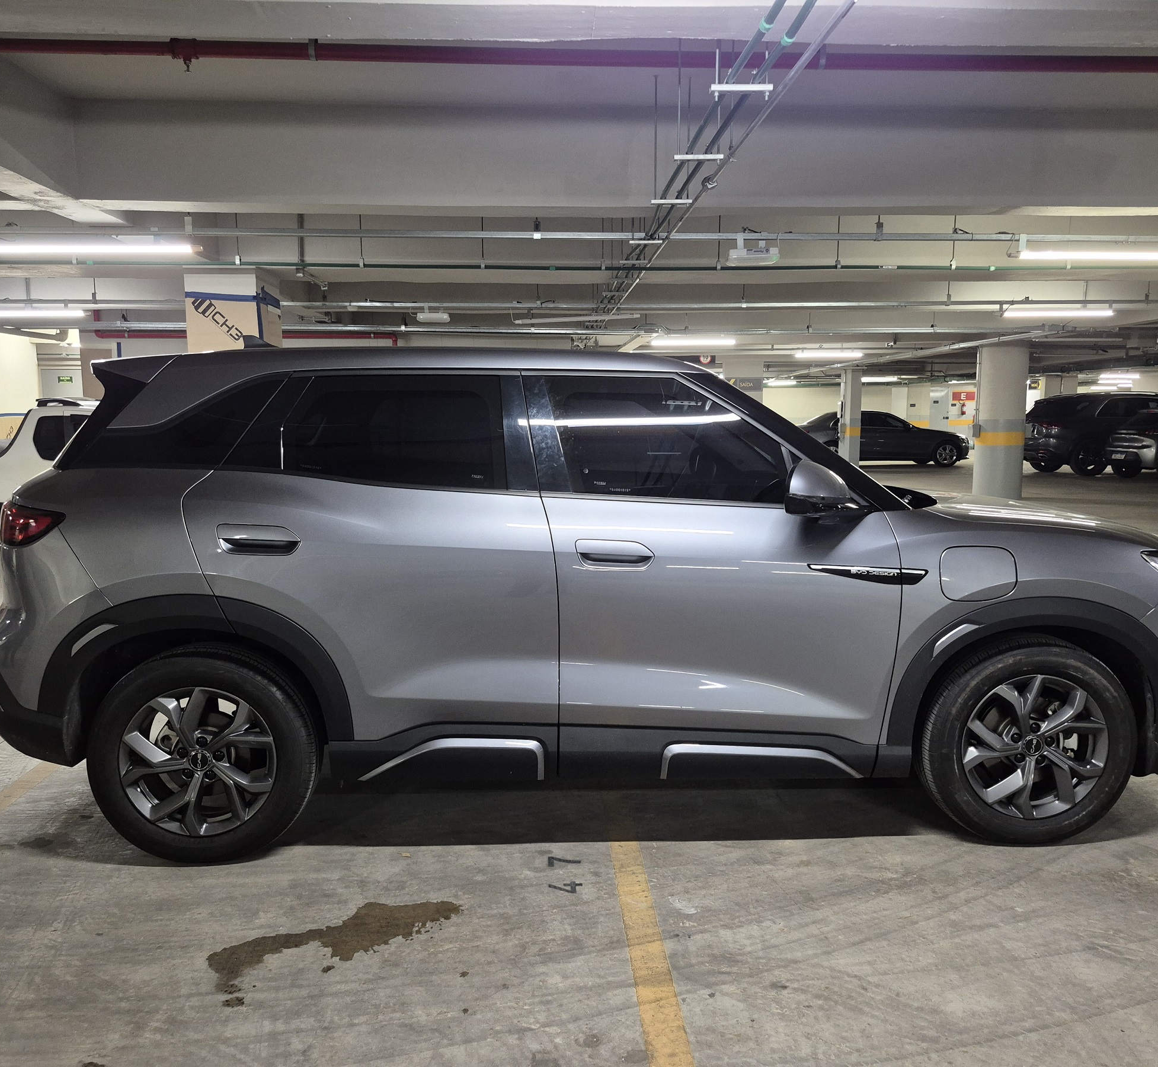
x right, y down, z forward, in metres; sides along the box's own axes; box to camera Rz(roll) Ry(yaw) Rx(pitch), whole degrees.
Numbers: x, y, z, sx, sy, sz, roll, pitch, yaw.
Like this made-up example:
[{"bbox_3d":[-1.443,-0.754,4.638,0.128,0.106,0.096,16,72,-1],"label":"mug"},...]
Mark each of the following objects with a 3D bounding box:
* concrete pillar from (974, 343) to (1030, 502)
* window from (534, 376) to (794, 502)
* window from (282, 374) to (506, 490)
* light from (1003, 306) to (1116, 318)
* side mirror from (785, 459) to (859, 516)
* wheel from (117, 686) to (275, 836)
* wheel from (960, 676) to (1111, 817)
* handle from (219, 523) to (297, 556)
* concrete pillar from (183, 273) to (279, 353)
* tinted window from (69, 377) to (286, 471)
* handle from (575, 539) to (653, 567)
[{"bbox_3d":[6.729,-1.748,15.011,0.700,2.420,0.700,-1,7,-4],"label":"concrete pillar"},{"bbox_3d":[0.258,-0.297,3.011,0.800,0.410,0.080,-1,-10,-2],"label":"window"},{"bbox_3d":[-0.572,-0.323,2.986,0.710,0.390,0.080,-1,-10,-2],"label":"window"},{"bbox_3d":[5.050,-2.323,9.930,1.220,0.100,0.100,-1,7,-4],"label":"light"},{"bbox_3d":[0.740,-0.136,2.849,0.220,0.175,0.230,-1,7,-2],"label":"side mirror"},{"bbox_3d":[-1.173,0.693,2.986,0.475,0.475,0.190,0,7,-2],"label":"wheel"},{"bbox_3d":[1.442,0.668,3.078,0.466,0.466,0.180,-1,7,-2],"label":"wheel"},{"bbox_3d":[-0.954,0.016,2.844,0.243,0.096,0.050,0,7,-2],"label":"handle"},{"bbox_3d":[-2.652,-0.745,7.420,0.510,2.460,0.650,-1,7,-4],"label":"concrete pillar"},{"bbox_3d":[-1.235,-0.339,2.910,0.660,0.300,0.110,0,7,-2],"label":"tinted window"},{"bbox_3d":[0.107,0.059,2.887,0.240,0.093,0.050,0,7,-2],"label":"handle"}]

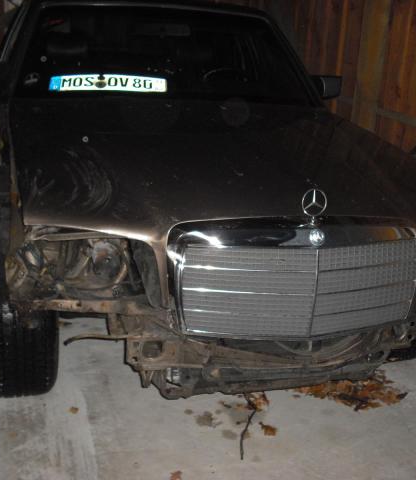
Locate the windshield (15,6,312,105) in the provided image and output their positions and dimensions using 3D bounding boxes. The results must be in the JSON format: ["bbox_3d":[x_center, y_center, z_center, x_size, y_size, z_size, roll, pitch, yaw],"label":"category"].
[{"bbox_3d":[-0.179,-0.864,3.221,1.420,0.130,0.605,-2,58,-19],"label":"windshield"}]

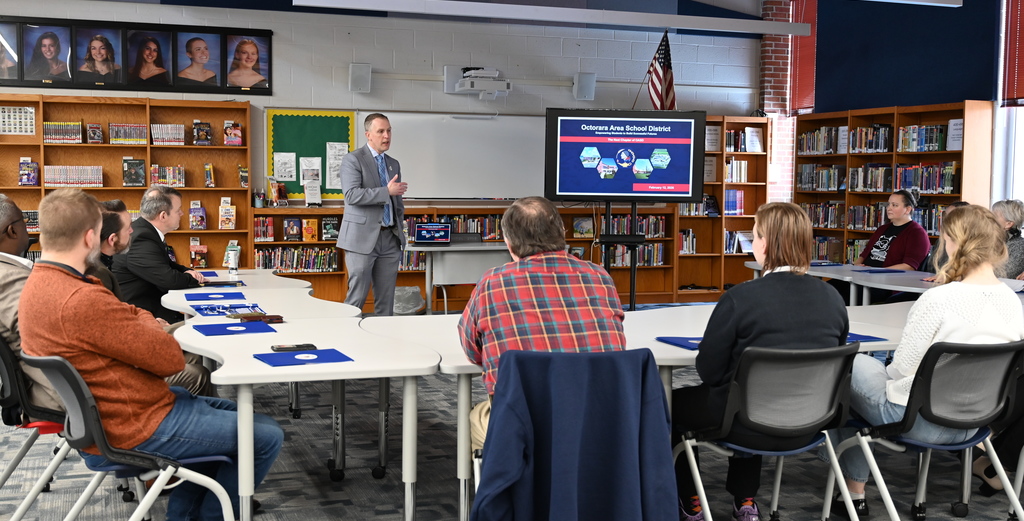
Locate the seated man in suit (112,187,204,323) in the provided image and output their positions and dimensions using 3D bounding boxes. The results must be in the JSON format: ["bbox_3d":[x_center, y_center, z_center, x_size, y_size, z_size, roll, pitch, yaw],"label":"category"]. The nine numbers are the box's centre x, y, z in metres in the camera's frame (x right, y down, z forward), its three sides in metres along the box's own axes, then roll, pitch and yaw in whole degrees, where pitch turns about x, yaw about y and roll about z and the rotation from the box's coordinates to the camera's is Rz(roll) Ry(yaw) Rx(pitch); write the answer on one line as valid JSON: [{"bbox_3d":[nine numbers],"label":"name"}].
[{"bbox_3d":[-2.102,0.227,6.352,0.680,1.320,0.550,-1,5,-25],"label":"seated man in suit"}]

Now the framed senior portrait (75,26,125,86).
[{"bbox_3d":[-3.856,-1.907,10.096,0.425,0.535,0.040,-1,5,-19],"label":"framed senior portrait"}]

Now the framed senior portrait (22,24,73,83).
[{"bbox_3d":[-4.280,-1.907,9.951,0.425,0.535,0.040,-1,5,-19],"label":"framed senior portrait"}]

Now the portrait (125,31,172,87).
[{"bbox_3d":[-3.437,-1.915,10.239,0.425,0.535,0.040,-1,5,-19],"label":"portrait"}]

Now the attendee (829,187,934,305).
[{"bbox_3d":[2.798,0.120,8.164,0.820,1.310,0.540,-1,5,-19],"label":"attendee"}]

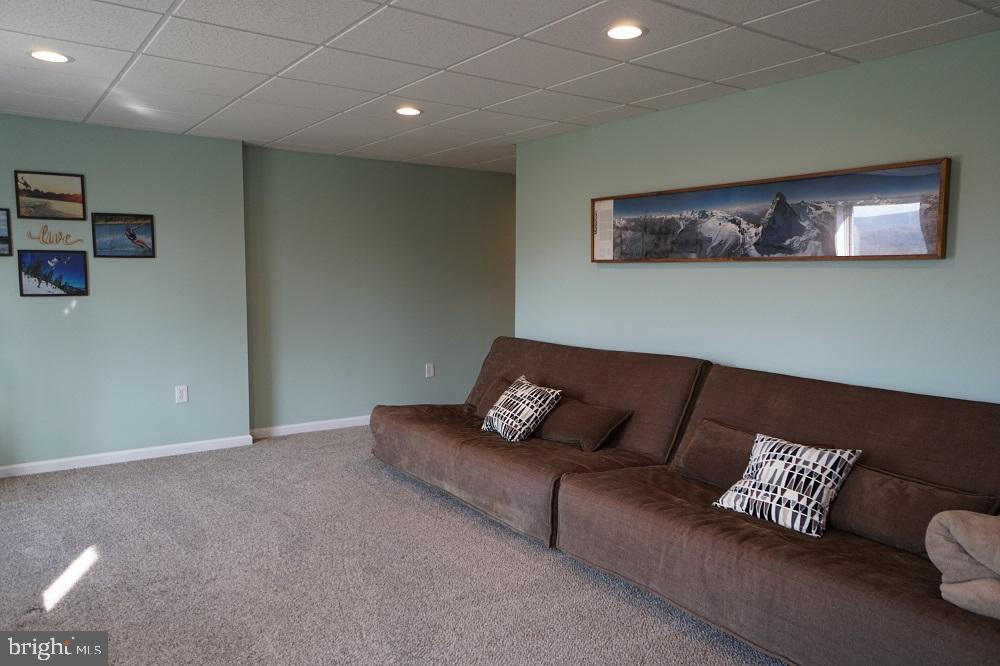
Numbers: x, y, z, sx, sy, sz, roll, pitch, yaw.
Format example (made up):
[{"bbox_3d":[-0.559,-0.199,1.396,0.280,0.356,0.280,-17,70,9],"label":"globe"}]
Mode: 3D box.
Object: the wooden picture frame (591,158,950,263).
[{"bbox_3d":[1.245,-0.593,4.024,0.030,0.411,2.193,-3,5,-35],"label":"wooden picture frame"}]

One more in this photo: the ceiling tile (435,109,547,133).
[{"bbox_3d":[-0.045,-1.355,4.839,0.600,0.020,0.600,-3,5,-35],"label":"ceiling tile"}]

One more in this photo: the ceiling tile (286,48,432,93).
[{"bbox_3d":[-0.690,-1.271,3.643,0.600,0.020,0.600,-3,5,-35],"label":"ceiling tile"}]

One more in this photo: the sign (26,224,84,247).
[{"bbox_3d":[-2.879,-0.634,4.861,0.314,0.132,0.010,-3,5,-35],"label":"sign"}]

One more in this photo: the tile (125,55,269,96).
[{"bbox_3d":[-1.538,-1.295,3.795,0.602,0.020,0.602,-3,5,-35],"label":"tile"}]

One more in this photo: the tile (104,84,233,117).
[{"bbox_3d":[-1.890,-1.327,4.279,0.610,0.020,0.610,-3,5,-35],"label":"tile"}]

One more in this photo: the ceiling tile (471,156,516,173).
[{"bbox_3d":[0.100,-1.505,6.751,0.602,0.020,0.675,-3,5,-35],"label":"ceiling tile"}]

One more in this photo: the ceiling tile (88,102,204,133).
[{"bbox_3d":[-2.265,-1.369,4.809,0.600,0.020,0.691,-3,5,-35],"label":"ceiling tile"}]

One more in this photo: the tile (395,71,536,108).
[{"bbox_3d":[-0.190,-1.298,3.993,0.610,0.020,0.610,-3,5,-35],"label":"tile"}]

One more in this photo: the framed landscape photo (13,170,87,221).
[{"bbox_3d":[-2.861,-0.872,4.787,0.379,0.291,0.020,-3,5,-35],"label":"framed landscape photo"}]

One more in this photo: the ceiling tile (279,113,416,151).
[{"bbox_3d":[-1.073,-1.393,5.231,0.610,0.020,1.219,-3,5,-35],"label":"ceiling tile"}]

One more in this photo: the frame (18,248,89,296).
[{"bbox_3d":[-2.865,-0.381,4.822,0.377,0.289,0.020,-3,5,-35],"label":"frame"}]

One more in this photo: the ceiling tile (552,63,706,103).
[{"bbox_3d":[0.656,-1.277,3.852,0.600,0.020,0.600,-3,5,-35],"label":"ceiling tile"}]

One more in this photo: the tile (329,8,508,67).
[{"bbox_3d":[-0.339,-1.232,3.149,0.600,0.020,0.600,-3,5,-35],"label":"tile"}]

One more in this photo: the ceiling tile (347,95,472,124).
[{"bbox_3d":[-0.543,-1.336,4.488,0.610,0.020,0.610,-3,5,-35],"label":"ceiling tile"}]

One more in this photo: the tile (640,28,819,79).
[{"bbox_3d":[1.006,-1.237,3.359,0.600,0.020,0.600,-3,5,-35],"label":"tile"}]

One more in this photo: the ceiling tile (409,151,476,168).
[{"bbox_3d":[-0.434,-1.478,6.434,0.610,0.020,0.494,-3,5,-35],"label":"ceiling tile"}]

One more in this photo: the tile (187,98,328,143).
[{"bbox_3d":[-1.592,-1.372,4.913,0.600,0.020,1.301,-3,5,-35],"label":"tile"}]

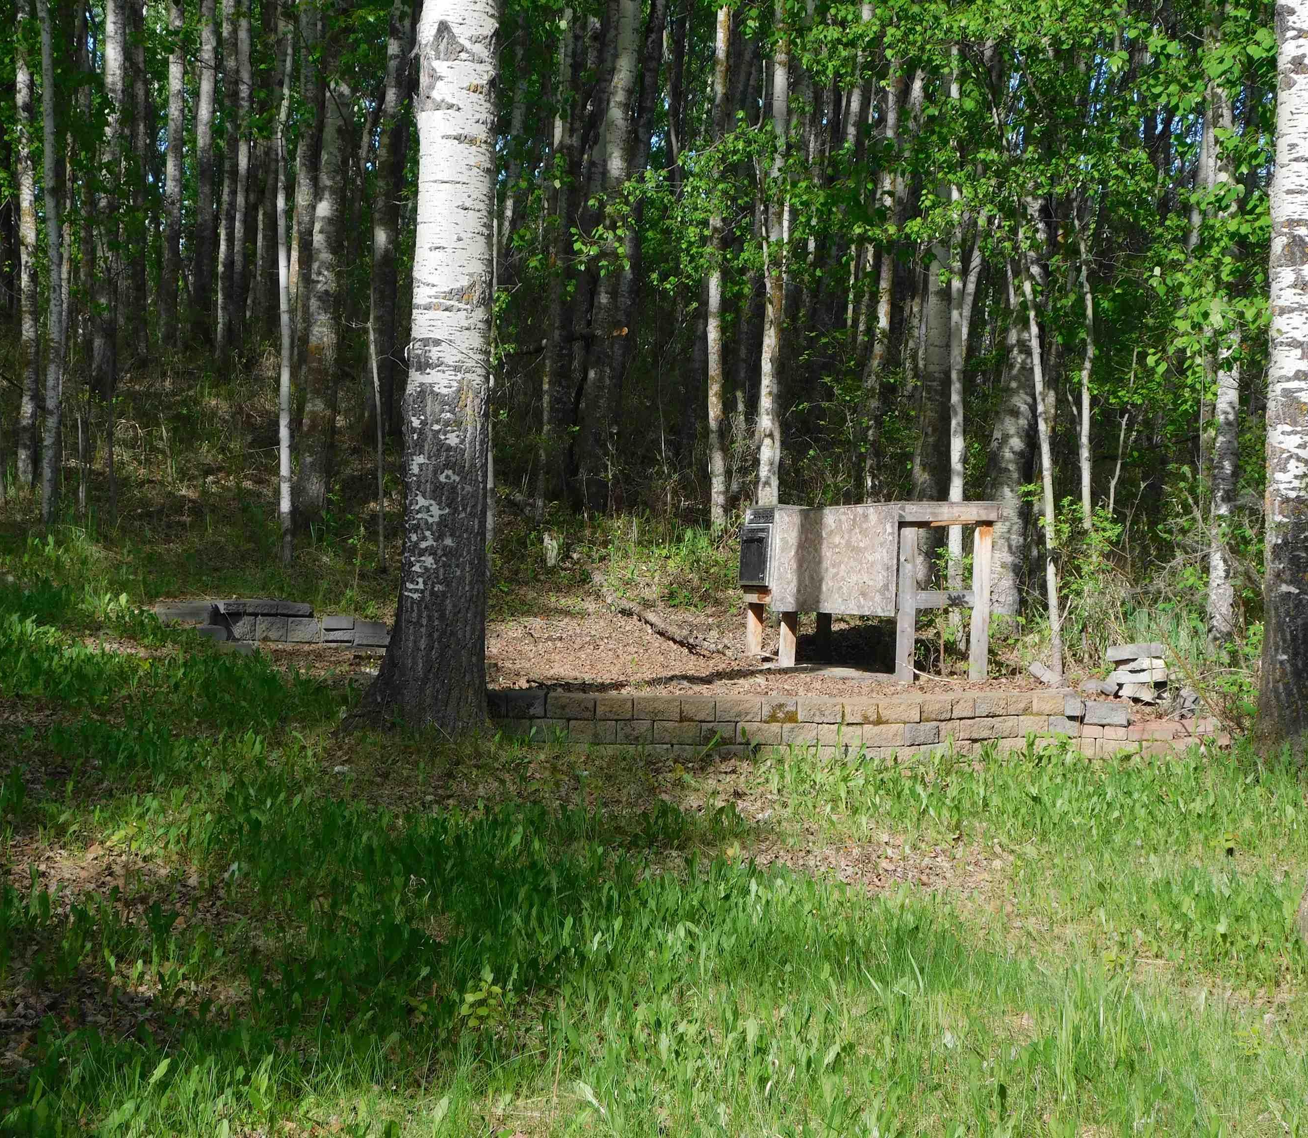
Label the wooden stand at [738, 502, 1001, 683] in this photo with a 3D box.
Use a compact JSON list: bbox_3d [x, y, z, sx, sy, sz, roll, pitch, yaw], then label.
[{"bbox_3d":[1.260,0.130,15.550,0.720,1.000,1.750,0,0,-29],"label":"wooden stand"}]

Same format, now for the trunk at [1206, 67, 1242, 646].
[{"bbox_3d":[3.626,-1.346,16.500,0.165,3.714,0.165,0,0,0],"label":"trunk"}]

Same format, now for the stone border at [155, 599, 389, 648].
[{"bbox_3d":[-2.262,0.333,15.300,1.380,0.270,0.420,0,0,-5],"label":"stone border"}]

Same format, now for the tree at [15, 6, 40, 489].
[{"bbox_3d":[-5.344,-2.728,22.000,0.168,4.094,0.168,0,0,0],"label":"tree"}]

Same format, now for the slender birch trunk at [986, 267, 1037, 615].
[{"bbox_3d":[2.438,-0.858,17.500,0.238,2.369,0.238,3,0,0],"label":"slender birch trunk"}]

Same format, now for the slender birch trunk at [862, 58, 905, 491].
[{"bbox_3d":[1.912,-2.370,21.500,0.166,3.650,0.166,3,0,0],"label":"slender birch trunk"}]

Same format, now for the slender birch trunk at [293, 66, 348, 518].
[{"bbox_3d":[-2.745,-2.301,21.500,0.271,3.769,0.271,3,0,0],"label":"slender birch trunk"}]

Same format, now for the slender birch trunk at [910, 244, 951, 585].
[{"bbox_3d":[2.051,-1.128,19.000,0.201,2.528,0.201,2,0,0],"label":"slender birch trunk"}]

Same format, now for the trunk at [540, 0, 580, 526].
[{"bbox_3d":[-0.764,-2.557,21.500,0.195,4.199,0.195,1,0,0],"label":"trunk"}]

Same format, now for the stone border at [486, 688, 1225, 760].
[{"bbox_3d":[1.080,0.845,14.200,4.000,0.360,0.850,0,0,-5],"label":"stone border"}]

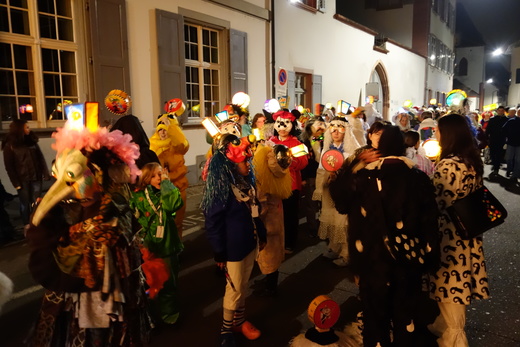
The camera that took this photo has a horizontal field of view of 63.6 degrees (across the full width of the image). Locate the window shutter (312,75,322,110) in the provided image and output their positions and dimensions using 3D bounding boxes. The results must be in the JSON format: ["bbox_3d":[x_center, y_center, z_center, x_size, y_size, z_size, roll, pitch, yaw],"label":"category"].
[{"bbox_3d":[2.052,-2.639,14.851,0.050,1.600,0.710,5,10,34],"label":"window shutter"}]

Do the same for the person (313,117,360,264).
[{"bbox_3d":[0.853,0.185,4.619,0.500,1.590,0.400,1,8,12],"label":"person"}]

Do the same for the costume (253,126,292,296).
[{"bbox_3d":[0.130,0.418,3.948,0.400,1.409,0.460,0,8,9],"label":"costume"}]

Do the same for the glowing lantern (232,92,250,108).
[{"bbox_3d":[-0.243,-0.958,5.500,0.210,0.200,0.140,4,9,30],"label":"glowing lantern"}]

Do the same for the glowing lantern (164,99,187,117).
[{"bbox_3d":[-1.056,-0.830,5.250,0.225,0.100,0.225,5,54,36],"label":"glowing lantern"}]

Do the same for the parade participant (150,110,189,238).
[{"bbox_3d":[-1.213,0.069,5.418,0.480,1.650,0.420,3,9,23],"label":"parade participant"}]

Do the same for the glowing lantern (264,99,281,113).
[{"bbox_3d":[0.185,-1.006,6.200,0.210,0.210,0.120,-5,9,-26],"label":"glowing lantern"}]

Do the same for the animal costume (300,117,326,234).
[{"bbox_3d":[0.732,0.029,5.701,0.480,1.600,0.380,-7,10,-37],"label":"animal costume"}]

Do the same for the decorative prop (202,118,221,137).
[{"bbox_3d":[-0.362,-0.350,3.150,0.070,0.140,0.060,-39,6,14],"label":"decorative prop"}]

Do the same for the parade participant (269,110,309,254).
[{"bbox_3d":[0.344,0.099,5.121,0.520,1.707,0.420,-1,8,0],"label":"parade participant"}]

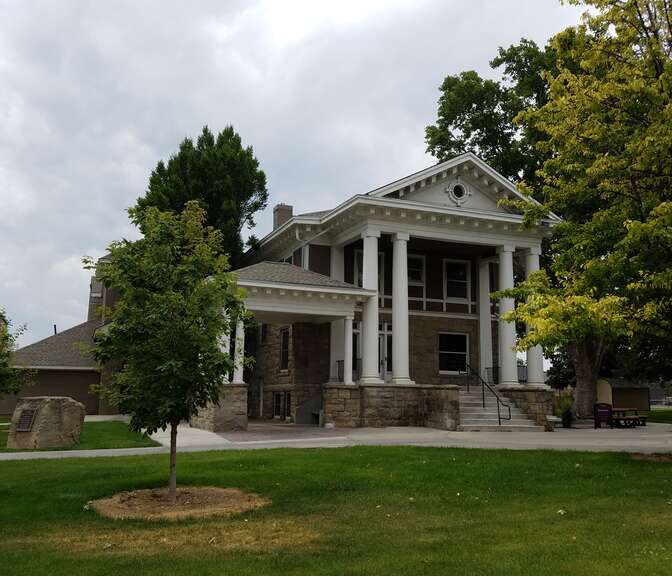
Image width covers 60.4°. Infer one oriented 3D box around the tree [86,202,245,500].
[{"bbox_3d":[-2.262,0.772,7.895,2.100,4.000,2.050,1,-9,0],"label":"tree"}]

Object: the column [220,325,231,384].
[{"bbox_3d":[-3.269,1.677,17.081,0.340,2.320,0.340,4,-10,-20],"label":"column"}]

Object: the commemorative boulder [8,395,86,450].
[{"bbox_3d":[-6.438,2.971,12.933,1.420,1.090,1.050,0,-9,7],"label":"commemorative boulder"}]

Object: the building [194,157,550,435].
[{"bbox_3d":[0.679,0.299,24.179,14.000,10.100,12.600,4,-10,-20],"label":"building"}]

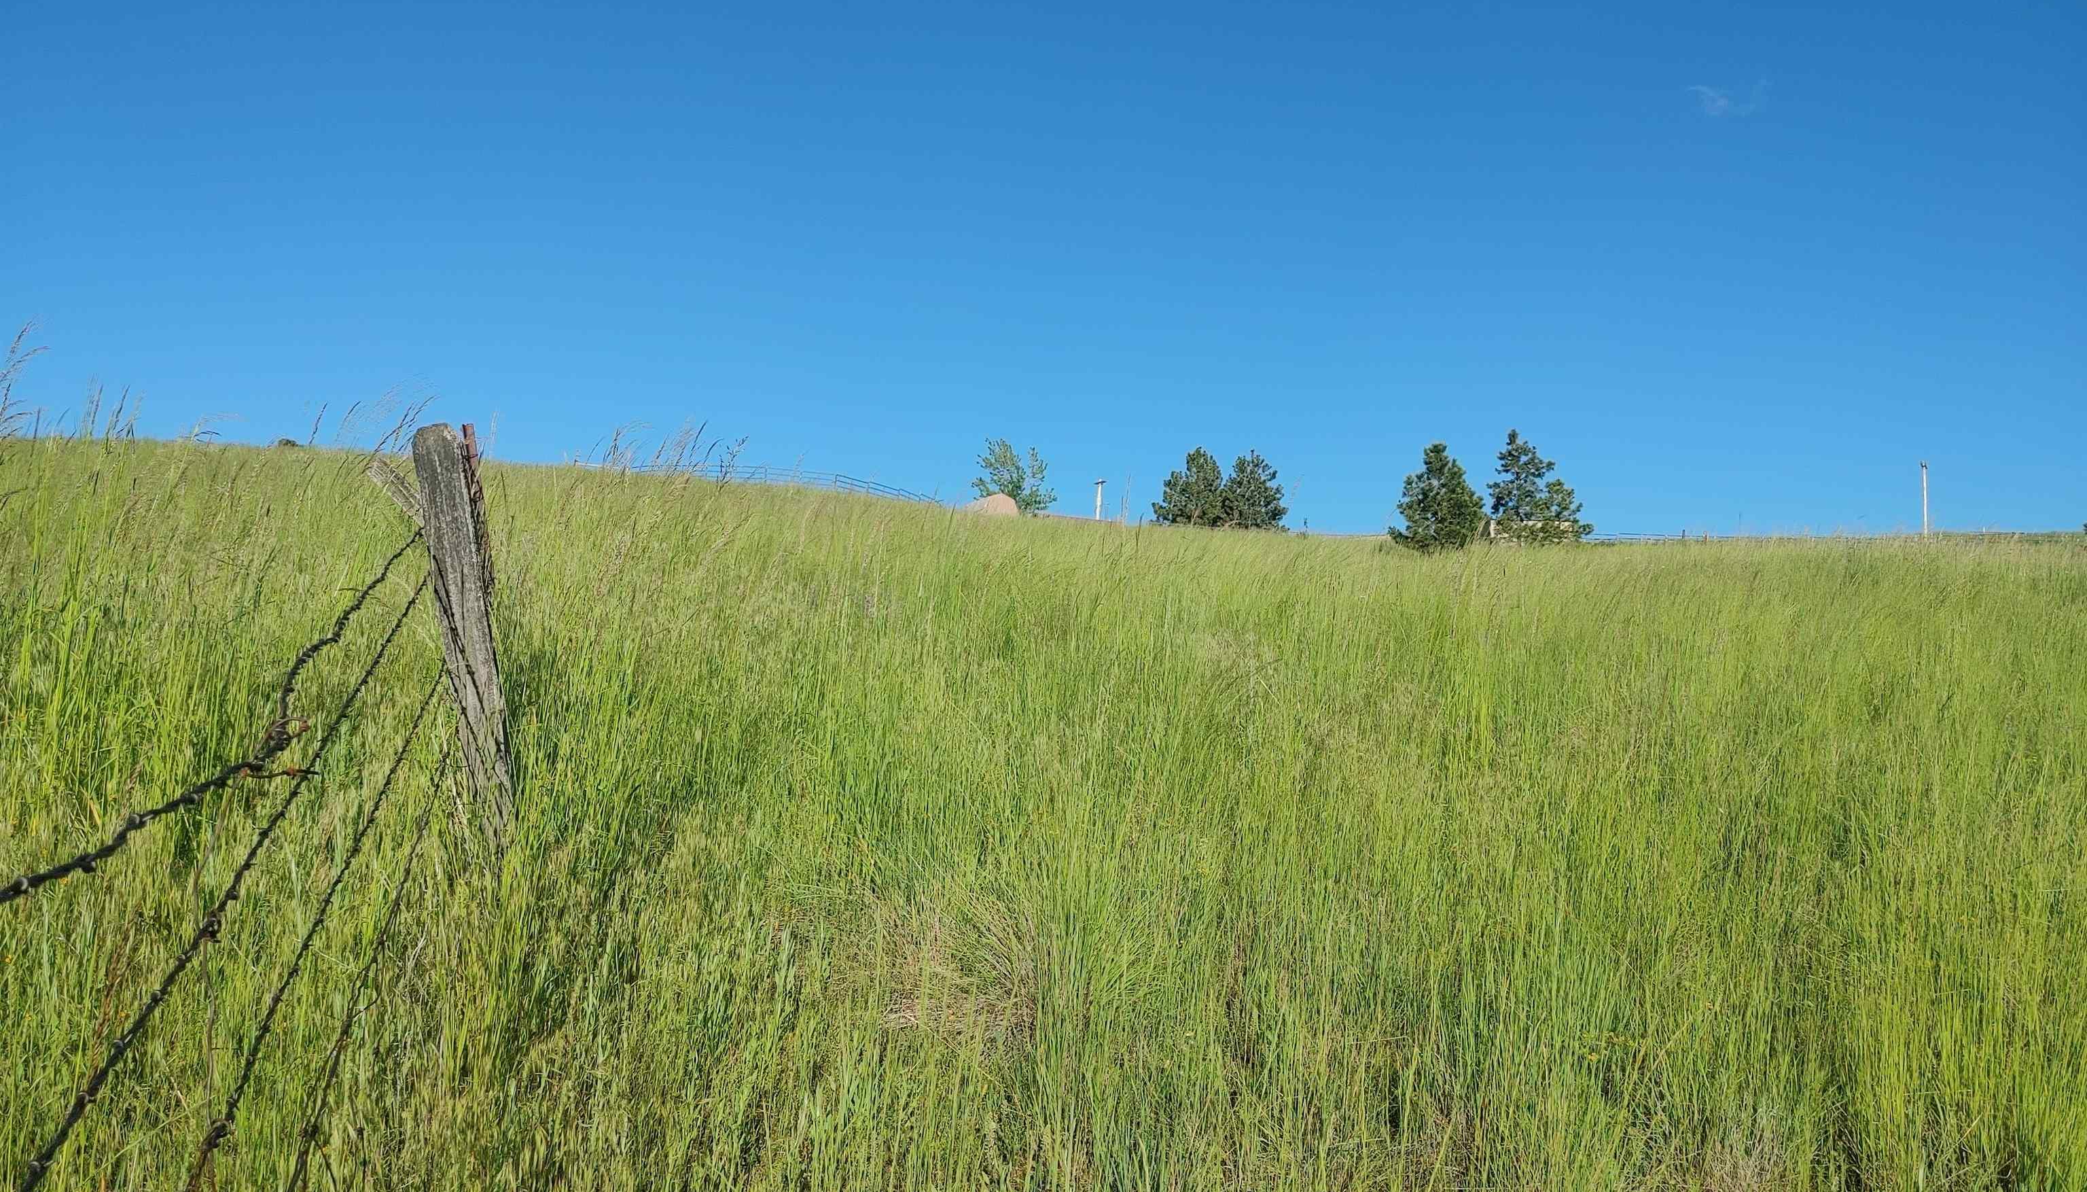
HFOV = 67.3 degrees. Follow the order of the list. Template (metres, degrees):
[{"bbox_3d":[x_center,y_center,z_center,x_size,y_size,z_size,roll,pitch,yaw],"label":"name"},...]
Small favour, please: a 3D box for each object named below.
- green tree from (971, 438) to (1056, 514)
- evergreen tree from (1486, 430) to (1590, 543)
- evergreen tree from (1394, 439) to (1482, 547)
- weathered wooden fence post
[{"bbox_3d":[-1.655,-6.396,86.000,4.700,4.900,4.400,0,-1,0],"label":"green tree"},{"bbox_3d":[23.715,-5.188,75.000,4.900,5.650,4.600,0,-1,0],"label":"evergreen tree"},{"bbox_3d":[17.620,-4.405,70.000,4.150,5.000,4.100,0,-1,0],"label":"evergreen tree"},{"bbox_3d":[-1.684,0.132,4.600,0.155,1.280,0.150,-8,-1,-11],"label":"weathered wooden fence post"}]

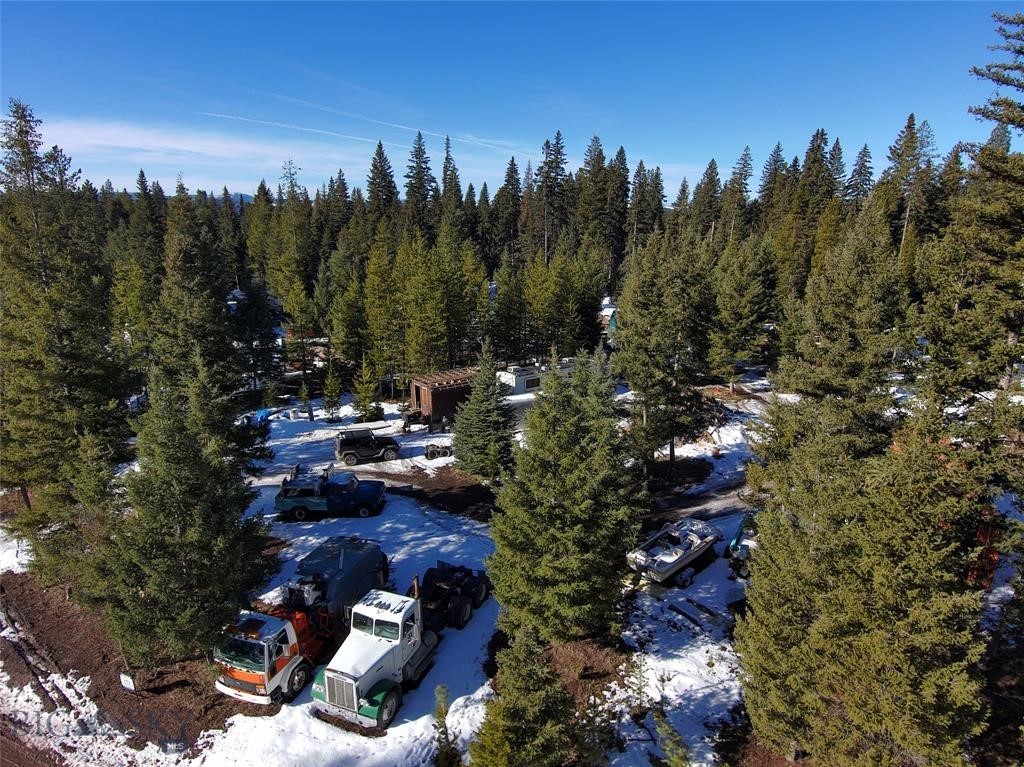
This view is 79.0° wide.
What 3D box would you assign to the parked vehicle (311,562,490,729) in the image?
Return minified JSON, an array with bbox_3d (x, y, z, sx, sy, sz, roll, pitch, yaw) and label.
[{"bbox_3d":[-3.567,7.990,21.865,2.450,3.200,7.800,6,17,21],"label":"parked vehicle"}]

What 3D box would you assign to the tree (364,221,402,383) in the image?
[{"bbox_3d":[-10.165,-5.902,49.276,3.006,13.609,3.006,0,15,0],"label":"tree"}]

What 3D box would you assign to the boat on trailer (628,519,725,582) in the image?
[{"bbox_3d":[7.043,7.505,26.142,4.500,1.700,1.950,-8,18,-27],"label":"boat on trailer"}]

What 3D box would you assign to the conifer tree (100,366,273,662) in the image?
[{"bbox_3d":[-10.801,4.482,20.603,5.200,10.540,5.200,0,16,0],"label":"conifer tree"}]

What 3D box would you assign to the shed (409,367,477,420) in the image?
[{"bbox_3d":[-4.453,0.593,47.594,5.800,2.600,3.200,-11,19,-33],"label":"shed"}]

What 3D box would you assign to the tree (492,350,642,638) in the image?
[{"bbox_3d":[1.935,3.846,23.333,5.200,10.270,5.200,0,16,0],"label":"tree"}]

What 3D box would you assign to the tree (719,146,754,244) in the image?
[{"bbox_3d":[30.463,-20.554,85.616,4.885,22.761,4.885,0,15,0],"label":"tree"}]

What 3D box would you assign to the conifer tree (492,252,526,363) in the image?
[{"bbox_3d":[-0.243,-7.359,60.278,3.400,10.880,3.400,0,16,0],"label":"conifer tree"}]

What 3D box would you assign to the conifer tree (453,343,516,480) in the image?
[{"bbox_3d":[-1.574,1.420,35.534,3.500,7.690,3.500,0,16,0],"label":"conifer tree"}]

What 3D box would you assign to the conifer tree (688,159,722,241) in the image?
[{"bbox_3d":[26.299,-19.829,85.816,4.621,21.256,4.621,0,15,0],"label":"conifer tree"}]

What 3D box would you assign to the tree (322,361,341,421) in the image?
[{"bbox_3d":[-12.545,0.585,43.401,1.398,4.220,1.398,0,15,0],"label":"tree"}]

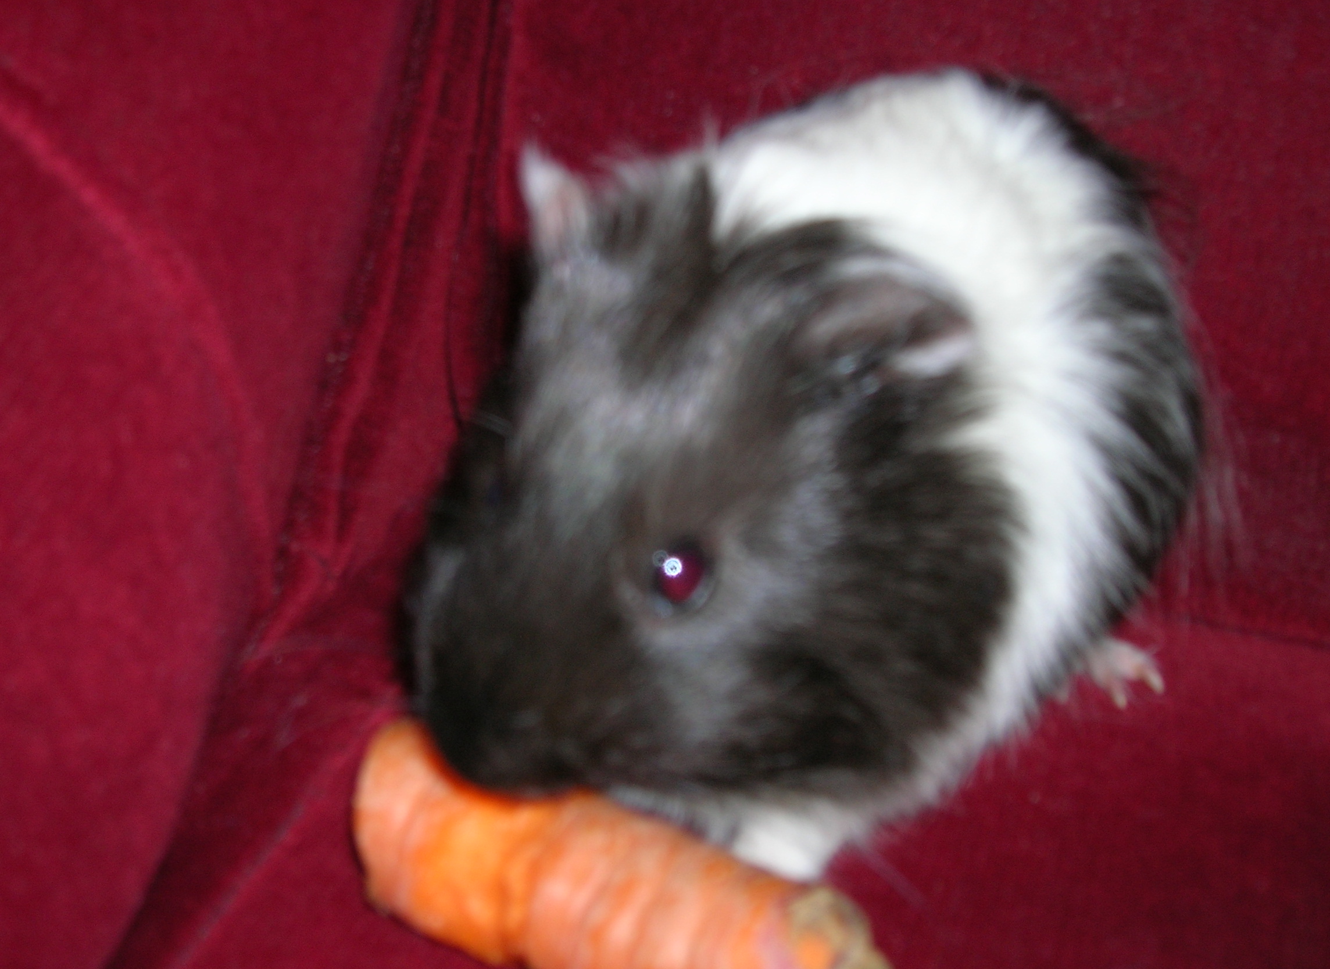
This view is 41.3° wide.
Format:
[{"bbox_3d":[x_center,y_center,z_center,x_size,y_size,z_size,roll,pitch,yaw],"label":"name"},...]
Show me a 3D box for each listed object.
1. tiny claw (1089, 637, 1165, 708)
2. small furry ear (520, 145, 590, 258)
[{"bbox_3d":[0.087,0.036,0.333,0.012,0.008,0.011,31,44,27],"label":"tiny claw"},{"bbox_3d":[-0.019,-0.049,0.308,0.009,0.019,0.015,-29,26,-37],"label":"small furry ear"}]

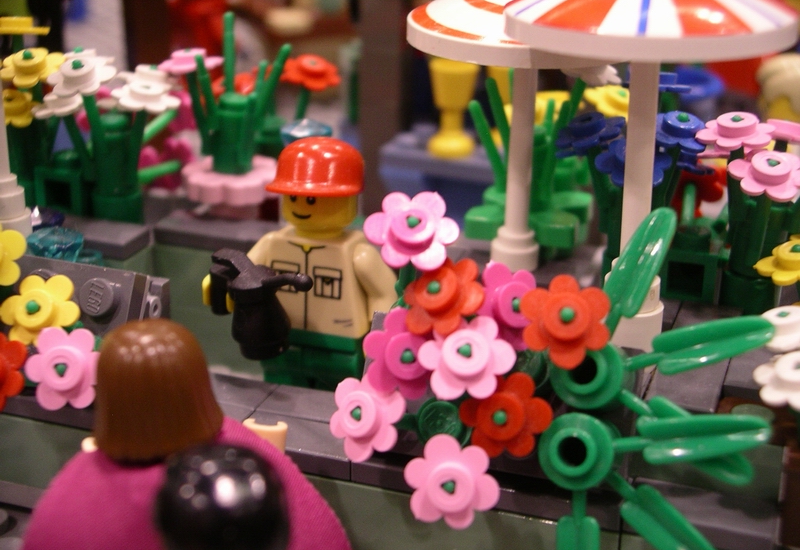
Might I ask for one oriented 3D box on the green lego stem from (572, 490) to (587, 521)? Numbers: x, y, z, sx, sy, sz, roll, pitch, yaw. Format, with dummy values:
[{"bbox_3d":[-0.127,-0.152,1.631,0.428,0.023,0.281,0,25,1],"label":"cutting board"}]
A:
[{"bbox_3d":[0.019,0.025,0.153,0.001,0.003,0.001,0,0,0],"label":"green lego stem"}]

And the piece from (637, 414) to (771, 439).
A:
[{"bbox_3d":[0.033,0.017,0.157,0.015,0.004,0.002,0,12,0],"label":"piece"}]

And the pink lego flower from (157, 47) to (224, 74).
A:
[{"bbox_3d":[-0.032,-0.032,0.218,0.010,0.003,0.010,-6,20,0],"label":"pink lego flower"}]

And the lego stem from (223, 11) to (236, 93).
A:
[{"bbox_3d":[-0.027,-0.035,0.226,0.002,0.013,0.002,0,7,0],"label":"lego stem"}]

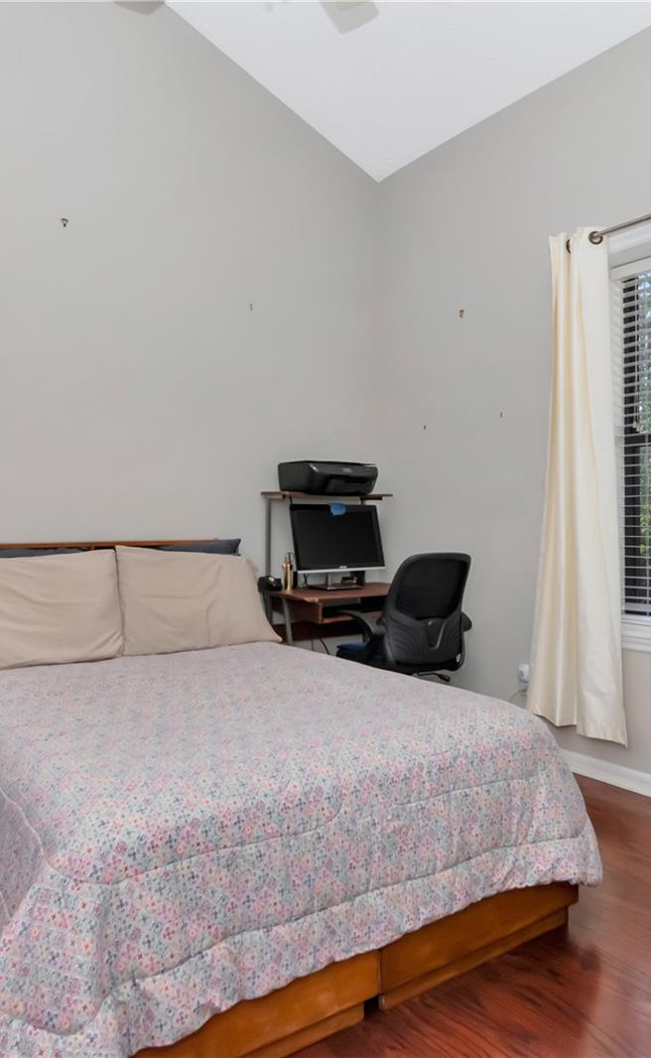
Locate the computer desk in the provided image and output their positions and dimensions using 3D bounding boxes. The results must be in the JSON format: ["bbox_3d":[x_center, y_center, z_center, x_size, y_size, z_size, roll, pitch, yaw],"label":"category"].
[{"bbox_3d":[0.137,0.695,3.660,0.770,0.755,0.550,0,0,-35],"label":"computer desk"}]

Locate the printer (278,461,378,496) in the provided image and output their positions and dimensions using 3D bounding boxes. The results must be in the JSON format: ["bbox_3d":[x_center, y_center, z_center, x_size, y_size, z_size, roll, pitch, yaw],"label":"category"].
[{"bbox_3d":[0.015,-0.261,3.703,0.436,0.145,0.330,0,0,-35],"label":"printer"}]

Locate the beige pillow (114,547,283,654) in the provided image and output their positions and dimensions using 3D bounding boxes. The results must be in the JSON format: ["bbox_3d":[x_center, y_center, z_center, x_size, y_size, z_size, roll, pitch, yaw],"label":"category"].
[{"bbox_3d":[-0.590,0.309,3.144,0.700,0.450,0.170,0,-17,-35],"label":"beige pillow"}]

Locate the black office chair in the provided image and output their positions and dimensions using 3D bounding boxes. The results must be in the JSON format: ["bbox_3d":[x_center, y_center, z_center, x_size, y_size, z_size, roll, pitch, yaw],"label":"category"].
[{"bbox_3d":[0.345,0.586,3.190,0.610,0.980,0.610,0,0,-41],"label":"black office chair"}]

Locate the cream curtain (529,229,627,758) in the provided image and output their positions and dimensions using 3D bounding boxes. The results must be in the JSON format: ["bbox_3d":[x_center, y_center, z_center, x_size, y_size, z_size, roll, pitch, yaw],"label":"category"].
[{"bbox_3d":[1.065,-0.192,2.996,0.145,2.140,0.410,0,0,-38],"label":"cream curtain"}]

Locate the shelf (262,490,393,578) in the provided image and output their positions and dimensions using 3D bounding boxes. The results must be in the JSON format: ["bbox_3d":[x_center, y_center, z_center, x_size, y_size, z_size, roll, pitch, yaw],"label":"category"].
[{"bbox_3d":[0.016,0.064,3.724,0.675,0.505,0.280,0,0,-35],"label":"shelf"}]

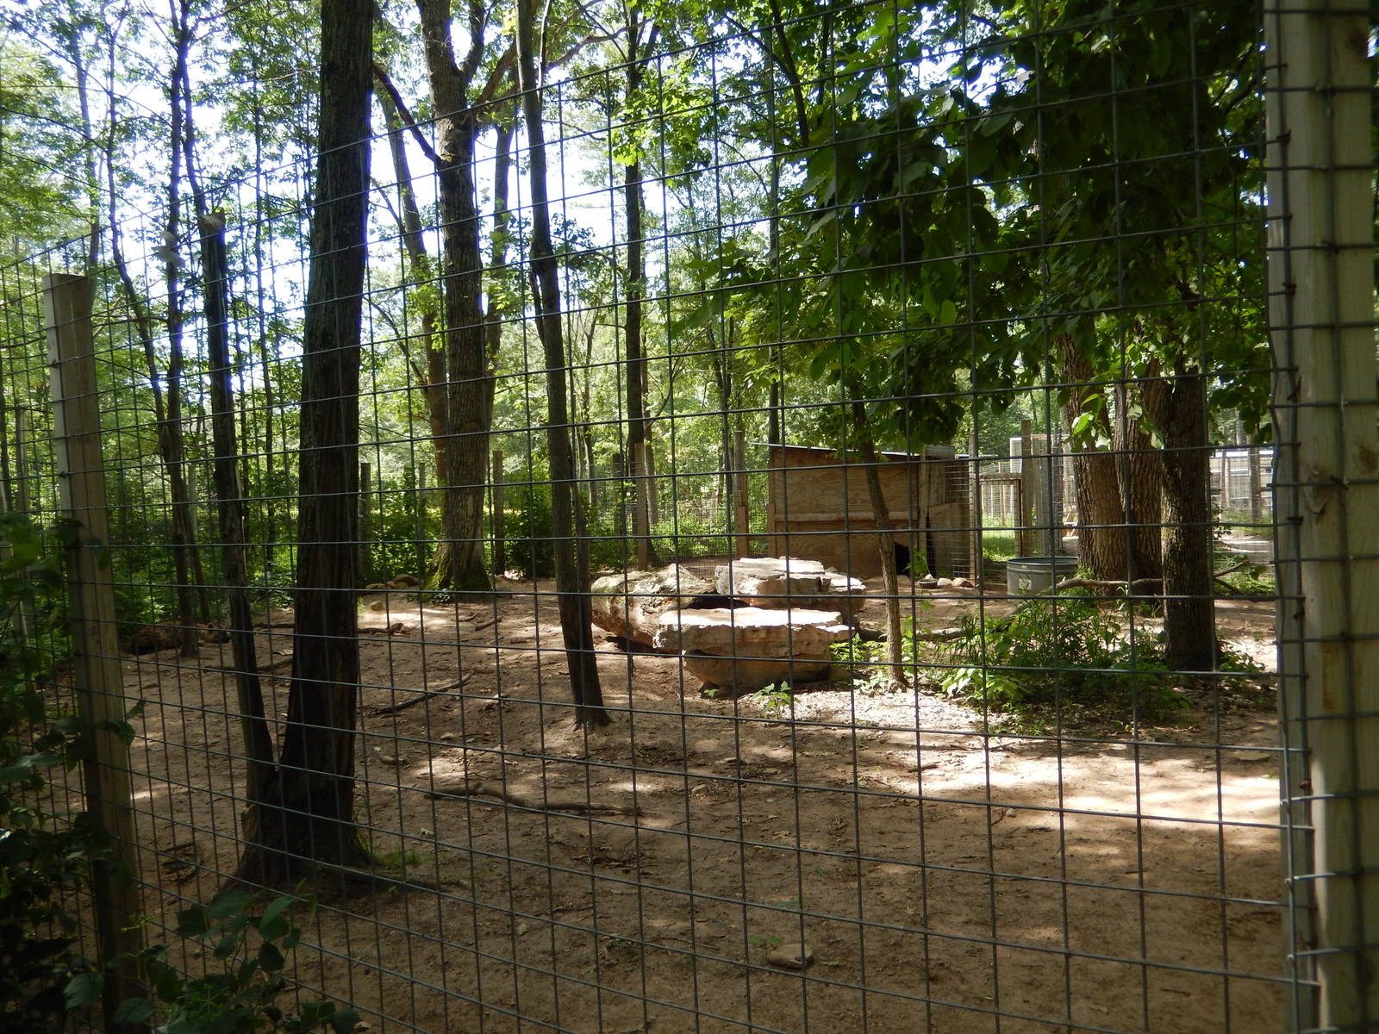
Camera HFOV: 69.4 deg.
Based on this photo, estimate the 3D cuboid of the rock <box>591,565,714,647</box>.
[{"bbox_3d":[-0.320,0.839,9.400,1.050,0.600,1.050,-2,1,12],"label":"rock"}]

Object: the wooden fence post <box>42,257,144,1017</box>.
[{"bbox_3d":[-1.641,0.369,2.740,0.092,2.080,0.092,-2,2,35],"label":"wooden fence post"}]

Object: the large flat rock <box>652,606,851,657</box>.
[{"bbox_3d":[0.492,0.904,7.850,1.430,0.250,0.980,-2,1,7],"label":"large flat rock"}]

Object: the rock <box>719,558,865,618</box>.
[{"bbox_3d":[1.042,0.730,10.300,1.450,0.500,1.100,-2,1,7],"label":"rock"}]

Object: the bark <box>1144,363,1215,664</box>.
[{"bbox_3d":[3.844,0.013,7.800,0.440,2.400,0.400,-1,1,26],"label":"bark"}]

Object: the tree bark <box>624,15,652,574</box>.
[{"bbox_3d":[-1.080,-4.669,20.800,0.420,11.400,0.420,-1,1,-3],"label":"tree bark"}]

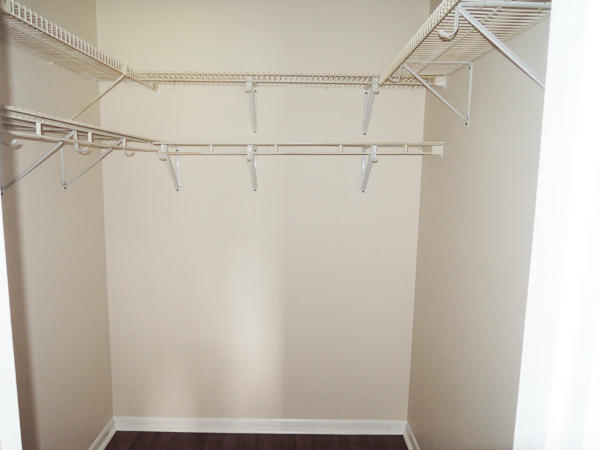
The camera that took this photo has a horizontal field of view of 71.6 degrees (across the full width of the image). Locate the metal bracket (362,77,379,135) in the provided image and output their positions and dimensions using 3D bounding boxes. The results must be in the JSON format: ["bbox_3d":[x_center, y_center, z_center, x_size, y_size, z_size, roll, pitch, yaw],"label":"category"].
[{"bbox_3d":[0.361,-0.595,2.128,0.027,0.247,0.309,1,8,0],"label":"metal bracket"}]

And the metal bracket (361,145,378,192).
[{"bbox_3d":[0.361,-0.284,2.169,0.027,0.249,0.309,1,8,0],"label":"metal bracket"}]

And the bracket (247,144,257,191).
[{"bbox_3d":[-0.244,-0.288,2.165,0.027,0.243,0.309,1,8,0],"label":"bracket"}]

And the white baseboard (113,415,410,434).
[{"bbox_3d":[-0.235,1.214,2.513,1.770,0.090,0.015,1,8,0],"label":"white baseboard"}]

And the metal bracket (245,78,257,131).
[{"bbox_3d":[-0.242,-0.603,2.123,0.027,0.238,0.309,1,8,0],"label":"metal bracket"}]

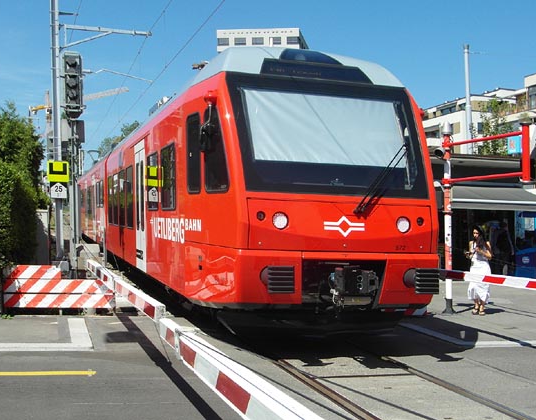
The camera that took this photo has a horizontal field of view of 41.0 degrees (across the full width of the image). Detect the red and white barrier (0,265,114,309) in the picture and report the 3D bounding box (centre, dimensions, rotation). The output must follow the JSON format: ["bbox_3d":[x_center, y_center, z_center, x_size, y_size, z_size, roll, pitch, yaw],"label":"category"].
[{"bbox_3d":[-3.519,1.285,12.050,1.860,0.740,0.120,-1,0,-10],"label":"red and white barrier"}]

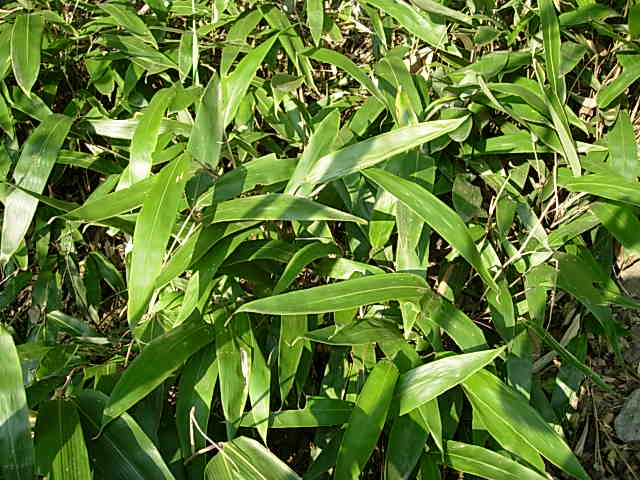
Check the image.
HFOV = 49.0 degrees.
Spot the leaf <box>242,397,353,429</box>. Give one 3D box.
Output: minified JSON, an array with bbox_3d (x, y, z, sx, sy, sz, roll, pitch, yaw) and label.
[{"bbox_3d":[-0.011,0.244,0.988,0.190,0.025,0.040,-2,43,-6],"label":"leaf"}]

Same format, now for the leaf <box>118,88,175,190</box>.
[{"bbox_3d":[-0.291,-0.174,1.181,0.038,0.036,0.186,19,77,19],"label":"leaf"}]

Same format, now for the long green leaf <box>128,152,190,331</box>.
[{"bbox_3d":[-0.239,-0.004,1.044,0.052,0.038,0.256,12,78,12],"label":"long green leaf"}]

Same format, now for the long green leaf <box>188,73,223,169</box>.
[{"bbox_3d":[-0.186,-0.210,1.202,0.052,0.025,0.214,-2,53,-3],"label":"long green leaf"}]

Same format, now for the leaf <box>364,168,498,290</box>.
[{"bbox_3d":[0.174,-0.025,1.068,0.269,0.040,0.043,43,55,9],"label":"leaf"}]

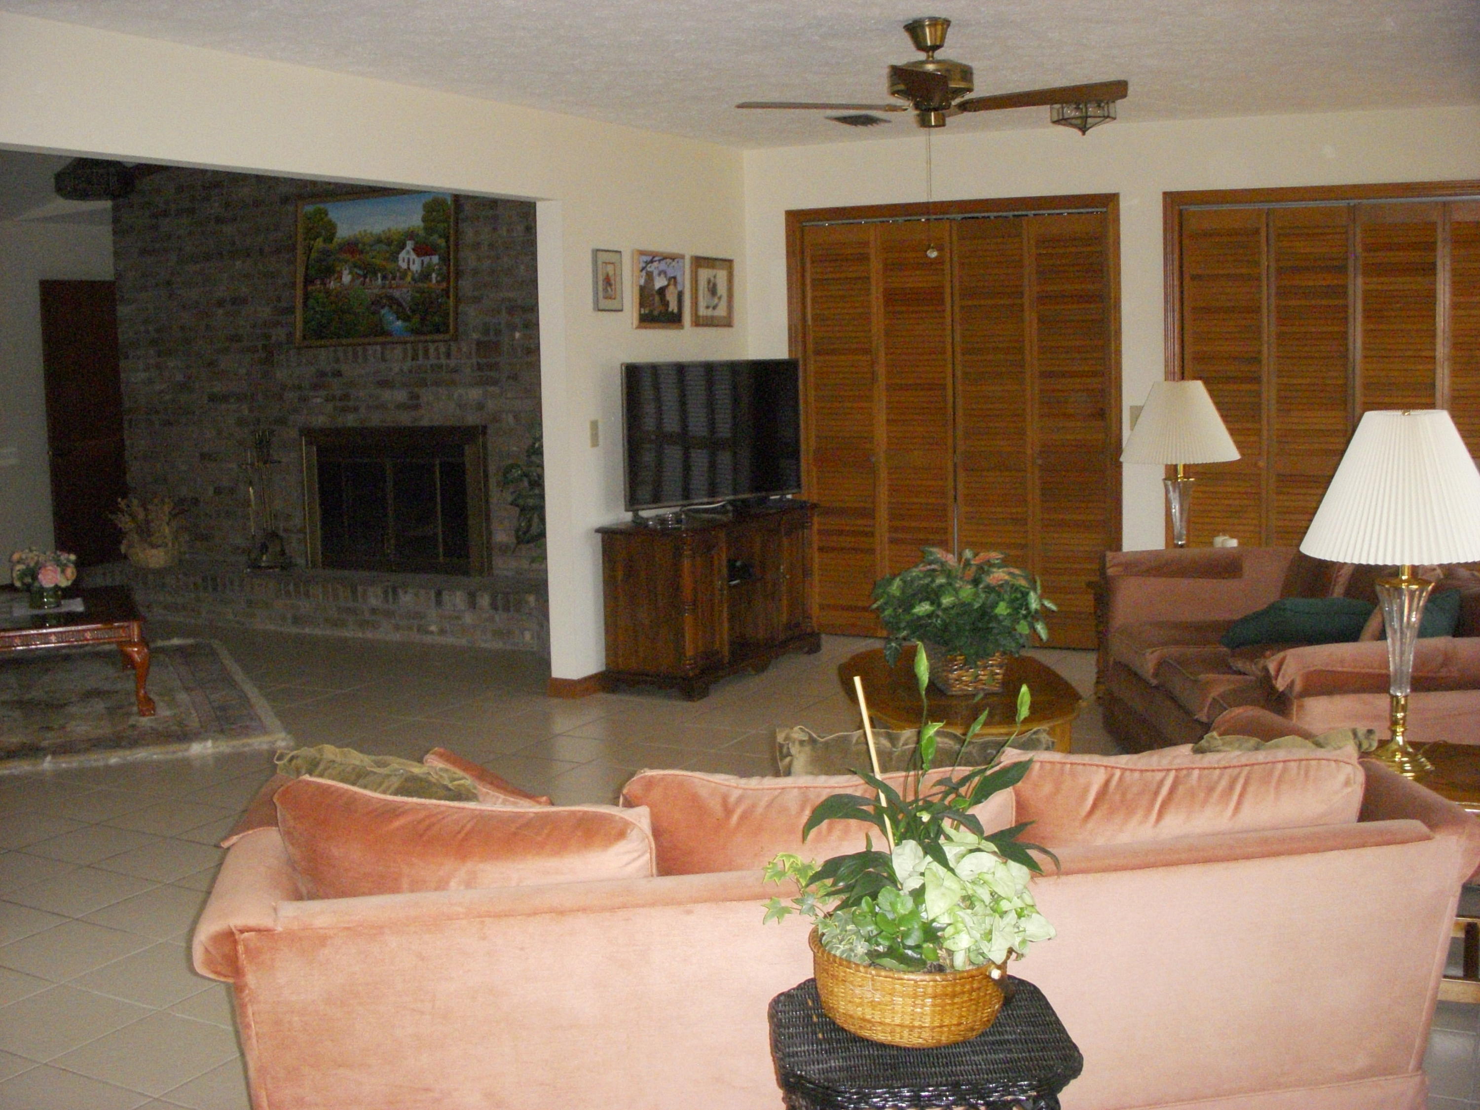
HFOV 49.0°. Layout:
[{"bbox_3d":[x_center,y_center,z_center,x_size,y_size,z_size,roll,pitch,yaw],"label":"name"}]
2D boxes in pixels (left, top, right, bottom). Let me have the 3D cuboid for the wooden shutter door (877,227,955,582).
[{"bbox_3d":[0.856,-0.594,7.860,0.385,2.020,0.035,3,9,27],"label":"wooden shutter door"}]

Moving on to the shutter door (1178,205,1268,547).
[{"bbox_3d":[2.137,-0.530,7.200,0.385,2.020,0.035,3,9,27],"label":"shutter door"}]

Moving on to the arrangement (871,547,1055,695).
[{"bbox_3d":[0.692,0.190,5.040,0.542,0.400,0.525,-1,8,-1],"label":"arrangement"}]

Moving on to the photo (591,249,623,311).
[{"bbox_3d":[-0.558,-1.157,6.854,0.022,0.257,0.205,2,9,25],"label":"photo"}]

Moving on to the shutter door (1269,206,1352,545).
[{"bbox_3d":[2.475,-0.515,7.085,0.370,1.999,0.035,2,9,25],"label":"shutter door"}]

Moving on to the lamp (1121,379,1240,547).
[{"bbox_3d":[1.700,-0.282,6.270,0.455,0.800,0.455,3,9,27],"label":"lamp"}]

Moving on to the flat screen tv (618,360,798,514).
[{"bbox_3d":[-0.142,-0.548,7.324,1.080,0.632,0.065,-9,11,-43],"label":"flat screen tv"}]

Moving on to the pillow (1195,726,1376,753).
[{"bbox_3d":[0.944,0.481,2.930,0.380,0.380,0.150,-4,26,-19],"label":"pillow"}]

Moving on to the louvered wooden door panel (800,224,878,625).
[{"bbox_3d":[0.513,-0.612,8.015,0.370,2.015,0.035,2,9,25],"label":"louvered wooden door panel"}]

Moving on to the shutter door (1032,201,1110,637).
[{"bbox_3d":[1.529,-0.565,7.534,0.370,2.011,0.035,2,9,25],"label":"shutter door"}]

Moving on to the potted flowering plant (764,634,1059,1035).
[{"bbox_3d":[0.247,0.400,2.370,0.420,0.560,0.390,-1,8,6],"label":"potted flowering plant"}]

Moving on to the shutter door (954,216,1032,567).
[{"bbox_3d":[1.200,-0.579,7.690,0.370,2.010,0.035,2,9,25],"label":"shutter door"}]

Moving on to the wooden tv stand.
[{"bbox_3d":[-0.113,0.172,7.339,0.490,0.710,1.190,3,9,29],"label":"wooden tv stand"}]

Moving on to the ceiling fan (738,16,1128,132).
[{"bbox_3d":[0.556,-1.391,4.761,1.150,0.315,1.150,0,8,7],"label":"ceiling fan"}]

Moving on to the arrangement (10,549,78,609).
[{"bbox_3d":[-2.965,0.100,6.880,0.270,0.245,0.265,-4,8,-23],"label":"arrangement"}]

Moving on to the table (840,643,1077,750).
[{"bbox_3d":[0.666,0.601,5.069,0.685,0.428,1.228,-2,8,-2],"label":"table"}]

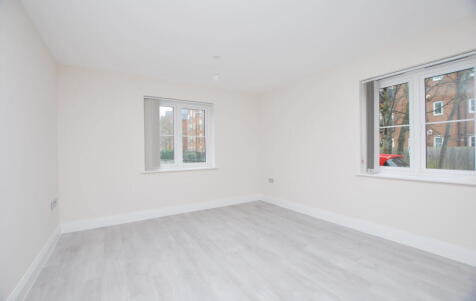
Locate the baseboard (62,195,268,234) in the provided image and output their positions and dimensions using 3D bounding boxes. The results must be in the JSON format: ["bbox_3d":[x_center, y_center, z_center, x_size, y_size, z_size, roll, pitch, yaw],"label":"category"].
[{"bbox_3d":[-0.966,1.066,3.581,3.450,0.147,0.020,-1,0,-29],"label":"baseboard"}]

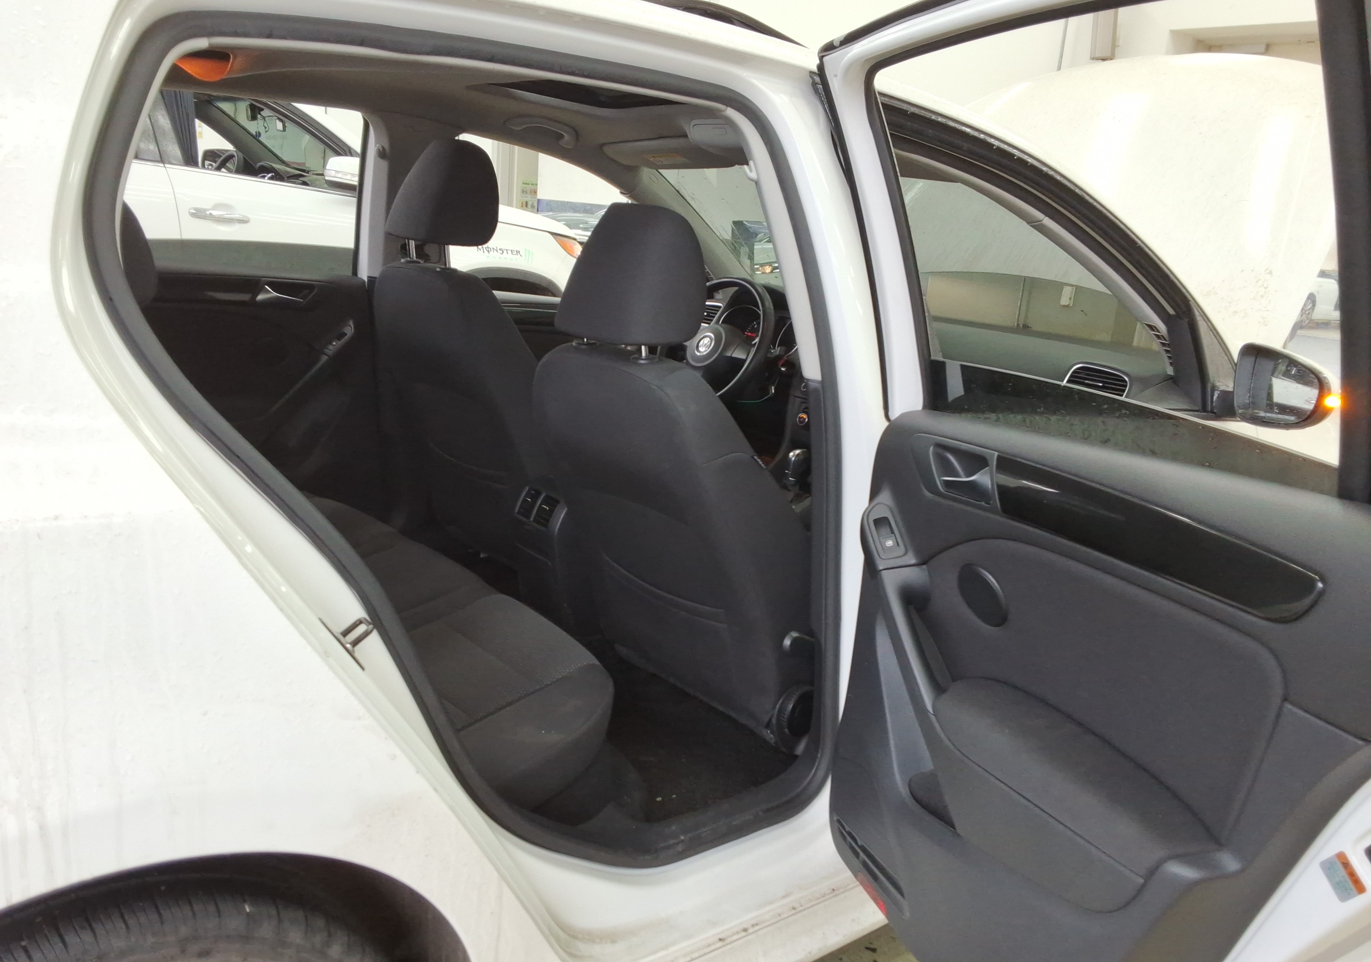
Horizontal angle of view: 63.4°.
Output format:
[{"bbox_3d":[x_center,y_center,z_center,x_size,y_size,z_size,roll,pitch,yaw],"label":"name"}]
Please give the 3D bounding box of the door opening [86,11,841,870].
[{"bbox_3d":[-0.156,0.011,1.216,0.900,0.980,0.190,-6,17,-37],"label":"door opening"}]

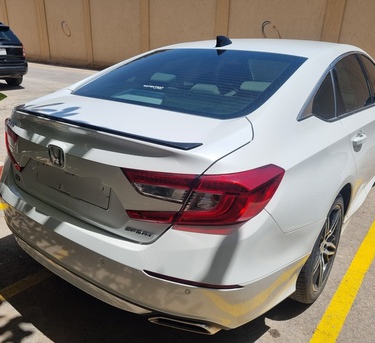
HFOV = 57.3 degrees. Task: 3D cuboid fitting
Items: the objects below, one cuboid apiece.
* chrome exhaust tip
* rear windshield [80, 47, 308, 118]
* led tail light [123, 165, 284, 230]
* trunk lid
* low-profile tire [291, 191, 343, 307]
[{"bbox_3d":[-0.012,0.647,1.481,0.255,0.075,0.160,12,21,27],"label":"chrome exhaust tip"},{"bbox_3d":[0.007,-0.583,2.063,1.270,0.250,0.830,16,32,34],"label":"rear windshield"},{"bbox_3d":[0.050,0.084,1.294,0.520,0.245,0.360,16,23,34],"label":"led tail light"},{"bbox_3d":[-0.394,-0.084,1.692,1.330,0.470,0.560,16,23,34],"label":"trunk lid"},{"bbox_3d":[0.709,0.414,2.022,0.240,0.665,0.670,16,23,34],"label":"low-profile tire"}]

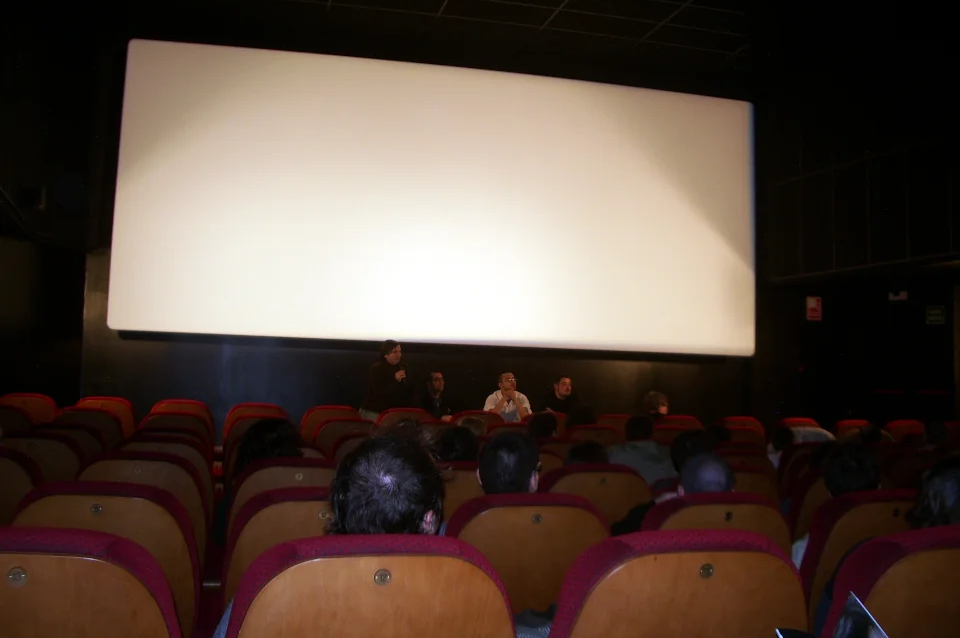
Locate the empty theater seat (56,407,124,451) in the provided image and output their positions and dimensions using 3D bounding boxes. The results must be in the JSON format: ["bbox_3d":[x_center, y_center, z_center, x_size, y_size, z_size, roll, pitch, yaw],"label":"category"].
[{"bbox_3d":[-2.441,1.032,6.040,0.520,0.950,0.620,3,-5,-14],"label":"empty theater seat"}]

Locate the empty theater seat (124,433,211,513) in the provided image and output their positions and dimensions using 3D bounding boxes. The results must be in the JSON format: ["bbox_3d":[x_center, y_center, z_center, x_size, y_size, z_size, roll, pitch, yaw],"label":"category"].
[{"bbox_3d":[-1.444,0.985,4.342,0.520,0.950,0.600,2,-4,-13],"label":"empty theater seat"}]

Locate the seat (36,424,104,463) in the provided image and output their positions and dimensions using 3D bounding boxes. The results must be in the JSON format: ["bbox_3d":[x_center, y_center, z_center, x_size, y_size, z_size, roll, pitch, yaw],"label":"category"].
[{"bbox_3d":[-2.198,1.028,5.116,0.520,0.950,0.620,3,-5,-14],"label":"seat"}]

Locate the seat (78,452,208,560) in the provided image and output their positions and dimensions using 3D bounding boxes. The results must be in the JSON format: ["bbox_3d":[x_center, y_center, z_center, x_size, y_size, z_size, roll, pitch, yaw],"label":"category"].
[{"bbox_3d":[-1.196,0.928,3.426,0.520,0.950,0.600,2,-4,-12],"label":"seat"}]

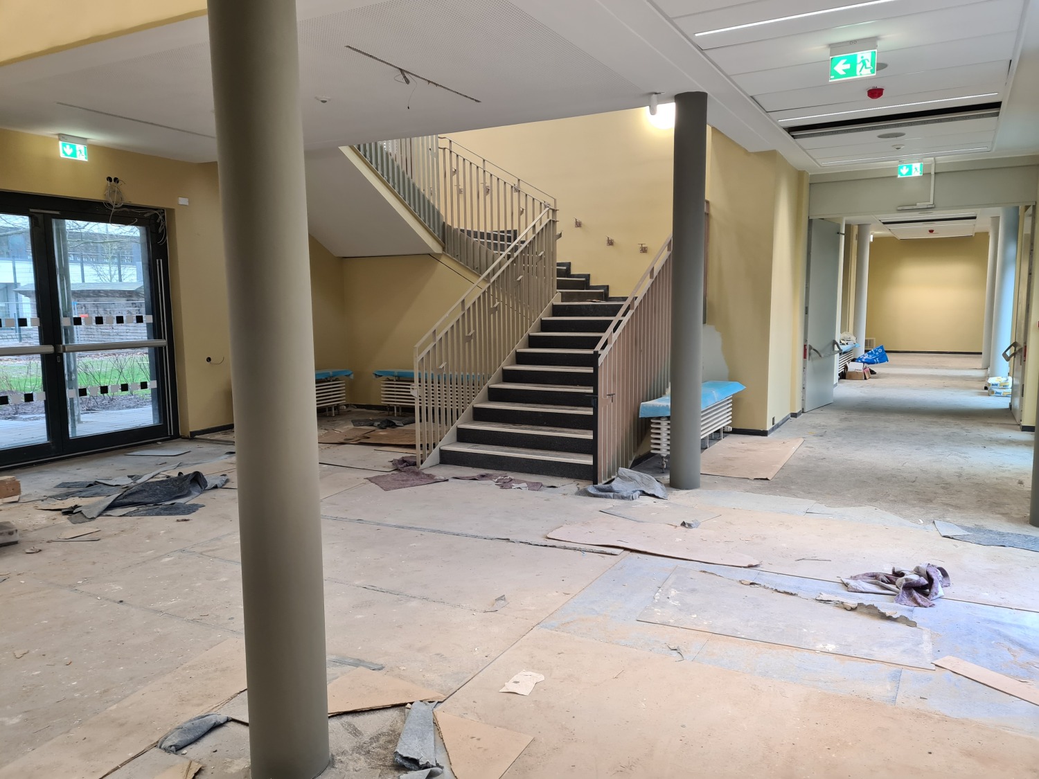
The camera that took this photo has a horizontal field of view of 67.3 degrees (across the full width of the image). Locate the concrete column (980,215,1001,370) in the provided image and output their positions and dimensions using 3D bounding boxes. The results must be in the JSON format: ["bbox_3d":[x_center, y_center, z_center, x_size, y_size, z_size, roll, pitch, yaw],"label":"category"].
[{"bbox_3d":[9.721,-1.974,16.006,0.243,3.085,0.243,3,8,29],"label":"concrete column"}]

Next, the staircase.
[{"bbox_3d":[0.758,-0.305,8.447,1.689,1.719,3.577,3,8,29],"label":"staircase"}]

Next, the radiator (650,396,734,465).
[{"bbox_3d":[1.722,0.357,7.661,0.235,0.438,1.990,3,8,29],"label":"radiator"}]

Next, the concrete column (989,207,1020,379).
[{"bbox_3d":[7.551,-1.500,12.131,0.243,3.085,0.243,3,8,29],"label":"concrete column"}]

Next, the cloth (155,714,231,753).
[{"bbox_3d":[-1.197,1.239,2.856,0.120,0.045,0.250,2,7,26],"label":"cloth"}]

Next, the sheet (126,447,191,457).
[{"bbox_3d":[-3.828,0.664,8.289,0.590,0.017,0.280,0,7,9],"label":"sheet"}]

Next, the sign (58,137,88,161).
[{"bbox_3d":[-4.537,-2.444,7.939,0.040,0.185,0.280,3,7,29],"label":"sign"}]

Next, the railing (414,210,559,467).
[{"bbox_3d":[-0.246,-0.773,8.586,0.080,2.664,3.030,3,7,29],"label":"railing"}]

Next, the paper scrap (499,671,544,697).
[{"bbox_3d":[0.015,1.199,3.192,0.120,0.014,0.200,4,8,34],"label":"paper scrap"}]

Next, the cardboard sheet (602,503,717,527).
[{"bbox_3d":[1.013,0.898,5.700,0.475,0.015,0.725,-7,9,-43],"label":"cardboard sheet"}]

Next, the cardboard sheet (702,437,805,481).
[{"bbox_3d":[2.250,0.624,7.657,0.820,0.020,2.100,3,8,29],"label":"cardboard sheet"}]

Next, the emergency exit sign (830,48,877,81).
[{"bbox_3d":[2.106,-2.042,4.920,0.275,0.153,0.035,3,7,29],"label":"emergency exit sign"}]

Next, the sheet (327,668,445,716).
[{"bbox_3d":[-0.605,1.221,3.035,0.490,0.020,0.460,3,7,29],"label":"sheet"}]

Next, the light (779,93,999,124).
[{"bbox_3d":[3.018,-2.364,6.505,1.655,0.050,0.060,3,8,29],"label":"light"}]

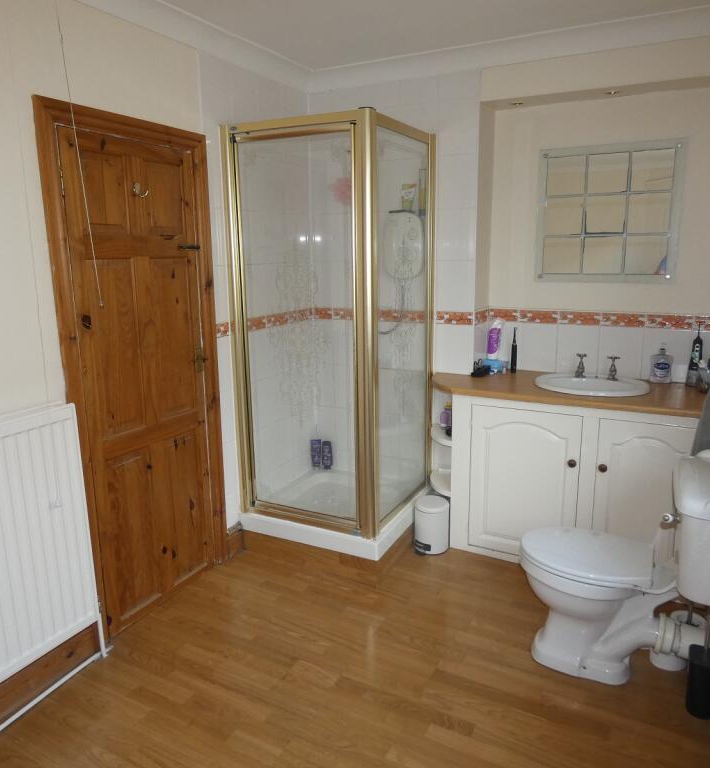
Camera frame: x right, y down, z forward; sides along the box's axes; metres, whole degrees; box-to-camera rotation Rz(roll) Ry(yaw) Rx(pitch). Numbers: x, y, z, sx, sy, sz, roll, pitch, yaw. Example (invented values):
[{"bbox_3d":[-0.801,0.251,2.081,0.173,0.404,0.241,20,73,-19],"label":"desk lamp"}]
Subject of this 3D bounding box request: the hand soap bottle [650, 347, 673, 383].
[{"bbox_3d":[1.493,-0.096,2.875,0.097,0.194,0.059,6,14,26],"label":"hand soap bottle"}]

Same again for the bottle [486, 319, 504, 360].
[{"bbox_3d":[0.748,-0.225,3.212,0.077,0.262,0.054,6,14,26],"label":"bottle"}]

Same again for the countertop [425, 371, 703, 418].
[{"bbox_3d":[1.021,0.022,2.893,1.372,0.035,0.545,6,14,26],"label":"countertop"}]

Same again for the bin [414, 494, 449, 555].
[{"bbox_3d":[0.399,0.724,3.071,0.172,0.257,0.183,-1,13,0],"label":"bin"}]

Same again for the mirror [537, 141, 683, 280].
[{"bbox_3d":[1.226,-0.824,2.892,0.653,0.652,0.025,6,14,26],"label":"mirror"}]

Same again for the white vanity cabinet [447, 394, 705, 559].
[{"bbox_3d":[1.121,0.450,2.952,1.169,0.827,0.525,6,14,26],"label":"white vanity cabinet"}]

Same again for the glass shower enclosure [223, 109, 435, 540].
[{"bbox_3d":[-0.082,-0.293,3.040,0.755,1.880,0.768,6,14,26],"label":"glass shower enclosure"}]

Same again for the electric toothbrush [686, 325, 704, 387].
[{"bbox_3d":[1.608,-0.132,2.799,0.065,0.295,0.064,7,15,32],"label":"electric toothbrush"}]

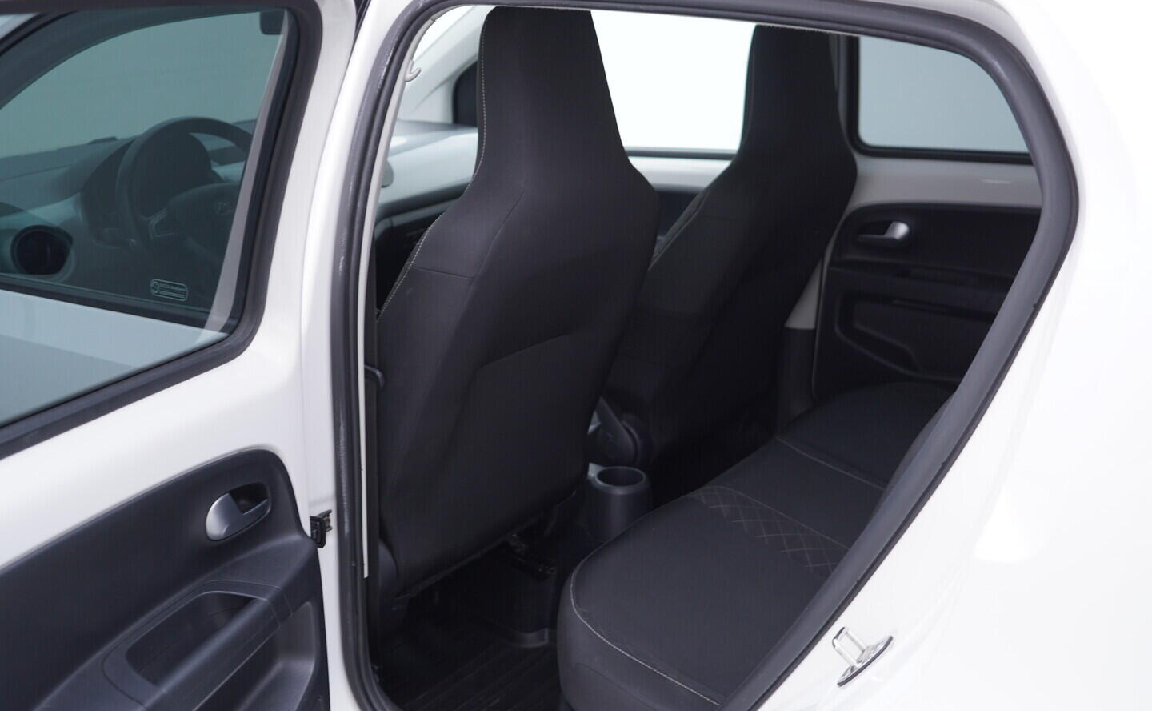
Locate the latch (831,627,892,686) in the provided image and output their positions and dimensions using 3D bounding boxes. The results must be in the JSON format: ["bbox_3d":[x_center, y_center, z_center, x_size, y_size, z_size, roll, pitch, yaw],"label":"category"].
[{"bbox_3d":[0.231,0.243,0.940,0.037,0.055,0.055,47,38,18],"label":"latch"}]

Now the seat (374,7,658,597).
[{"bbox_3d":[-0.120,-0.111,1.540,0.230,0.800,0.480,28,31,30],"label":"seat"}]

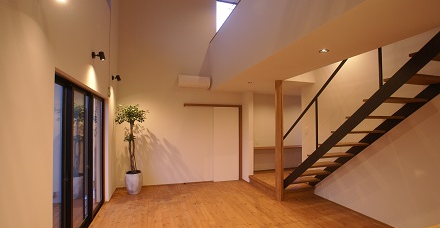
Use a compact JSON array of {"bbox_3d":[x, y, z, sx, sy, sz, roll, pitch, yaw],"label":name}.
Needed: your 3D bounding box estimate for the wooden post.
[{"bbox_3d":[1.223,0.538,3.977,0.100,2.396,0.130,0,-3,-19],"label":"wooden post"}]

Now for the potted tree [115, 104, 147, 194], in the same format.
[{"bbox_3d":[-2.009,0.781,4.463,0.640,2.000,0.620,0,-3,-19],"label":"potted tree"}]

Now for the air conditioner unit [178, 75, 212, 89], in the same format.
[{"bbox_3d":[-0.658,-0.795,5.087,0.780,0.295,0.250,0,-3,-19],"label":"air conditioner unit"}]

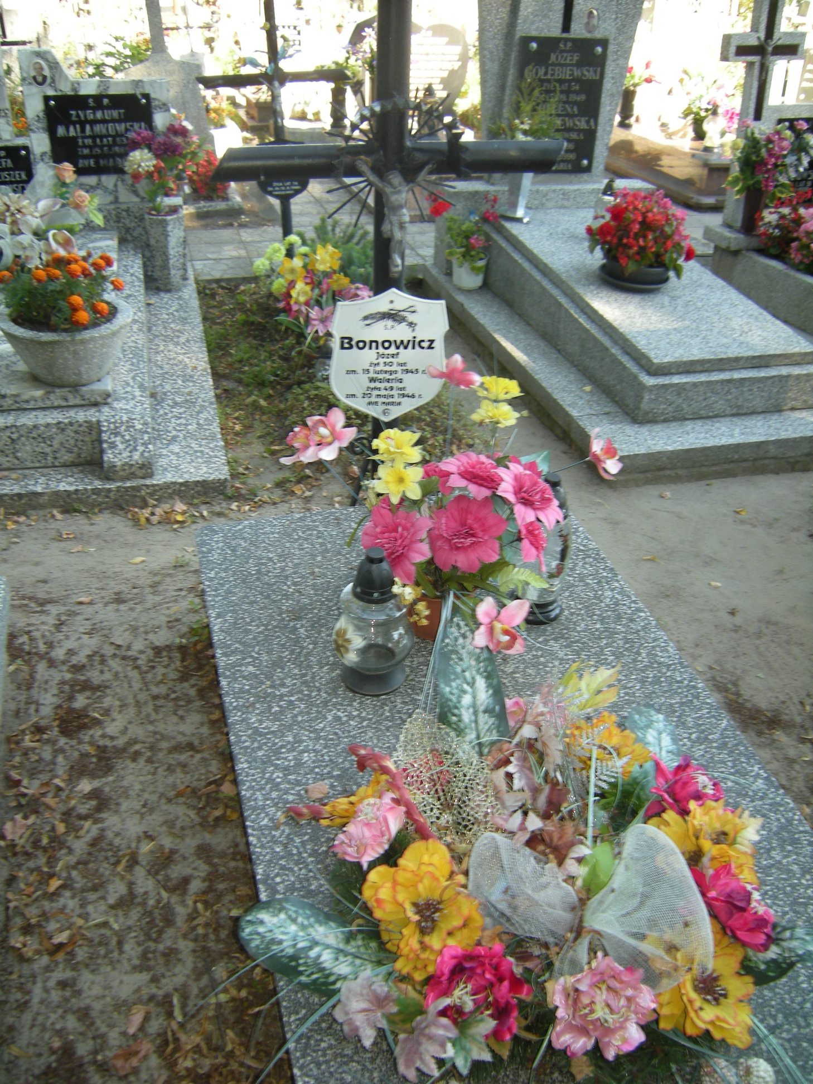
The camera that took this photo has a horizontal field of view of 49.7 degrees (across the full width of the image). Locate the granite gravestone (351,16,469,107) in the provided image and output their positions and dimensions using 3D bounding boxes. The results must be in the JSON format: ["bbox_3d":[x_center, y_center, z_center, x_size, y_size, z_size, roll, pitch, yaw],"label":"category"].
[{"bbox_3d":[0.020,-3.830,7.030,0.940,0.740,0.140,-7,34,-15],"label":"granite gravestone"}]

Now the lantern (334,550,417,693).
[{"bbox_3d":[-0.057,0.122,1.556,0.145,0.270,0.145,2,33,-1],"label":"lantern"}]

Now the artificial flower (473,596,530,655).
[{"bbox_3d":[0.170,0.150,1.580,0.100,0.100,0.045,7,5,7],"label":"artificial flower"}]

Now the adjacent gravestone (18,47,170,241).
[{"bbox_3d":[-1.441,-1.850,4.114,0.670,0.840,0.180,-7,34,-15],"label":"adjacent gravestone"}]

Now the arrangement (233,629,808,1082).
[{"bbox_3d":[0.111,0.386,1.232,0.670,0.240,0.630,-7,34,-15],"label":"arrangement"}]

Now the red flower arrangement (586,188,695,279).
[{"bbox_3d":[0.917,-1.207,3.413,0.390,0.300,0.340,-7,34,-15],"label":"red flower arrangement"}]

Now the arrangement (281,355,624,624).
[{"bbox_3d":[0.077,-0.105,1.560,0.570,0.450,0.380,-7,34,-15],"label":"arrangement"}]

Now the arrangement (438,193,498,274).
[{"bbox_3d":[0.265,-1.325,3.765,0.260,0.280,0.240,-7,34,-15],"label":"arrangement"}]

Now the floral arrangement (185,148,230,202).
[{"bbox_3d":[-1.128,-2.078,4.970,0.280,0.300,0.260,-7,34,-15],"label":"floral arrangement"}]

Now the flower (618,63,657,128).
[{"bbox_3d":[1.808,-3.529,6.920,0.290,0.460,0.270,-7,34,-15],"label":"flower"}]

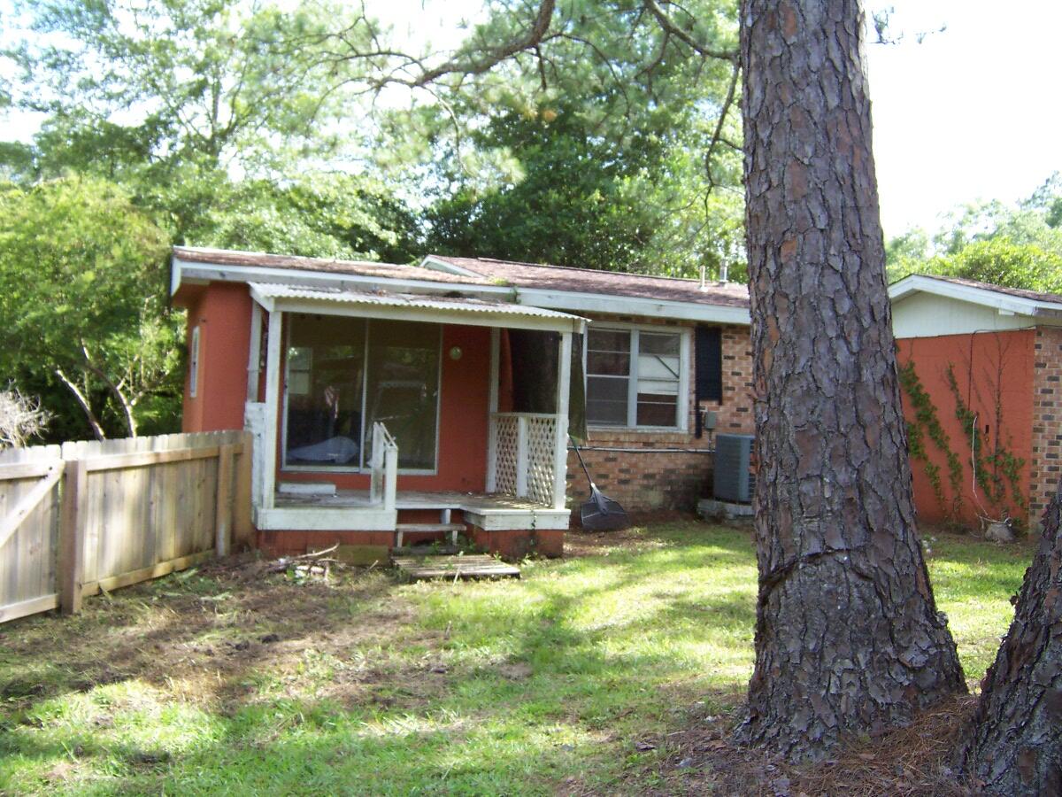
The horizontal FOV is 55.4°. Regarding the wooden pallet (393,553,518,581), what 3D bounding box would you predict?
[{"bbox_3d":[-0.723,1.598,9.451,1.000,0.110,0.977,2,0,-21],"label":"wooden pallet"}]

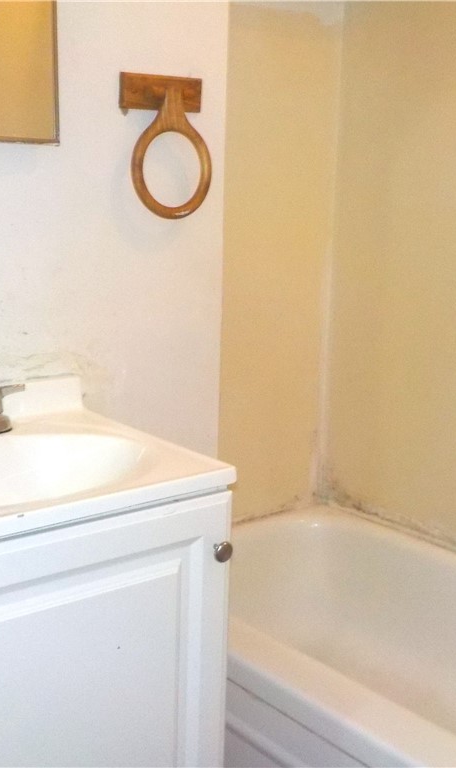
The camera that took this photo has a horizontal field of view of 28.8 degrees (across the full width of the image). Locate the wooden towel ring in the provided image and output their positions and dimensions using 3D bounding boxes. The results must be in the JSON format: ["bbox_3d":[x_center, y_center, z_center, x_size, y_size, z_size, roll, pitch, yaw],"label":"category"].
[{"bbox_3d":[-0.102,-0.405,1.519,0.167,0.239,0.048,-7,13,-38],"label":"wooden towel ring"}]

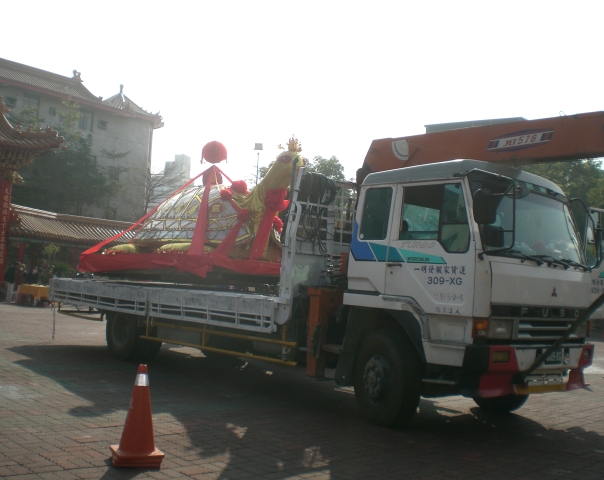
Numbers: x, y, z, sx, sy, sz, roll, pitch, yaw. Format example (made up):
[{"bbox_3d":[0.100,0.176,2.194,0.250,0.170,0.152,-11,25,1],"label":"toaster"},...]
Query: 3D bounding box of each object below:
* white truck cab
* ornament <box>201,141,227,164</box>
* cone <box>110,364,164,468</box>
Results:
[{"bbox_3d":[1.941,0.656,7.914,2.180,2.800,2.030,6,-4,-42],"label":"white truck cab"},{"bbox_3d":[-1.509,-1.492,11.976,0.430,0.400,0.430,3,-3,0],"label":"ornament"},{"bbox_3d":[-1.237,1.366,5.544,0.370,0.755,0.370,3,-3,-3],"label":"cone"}]

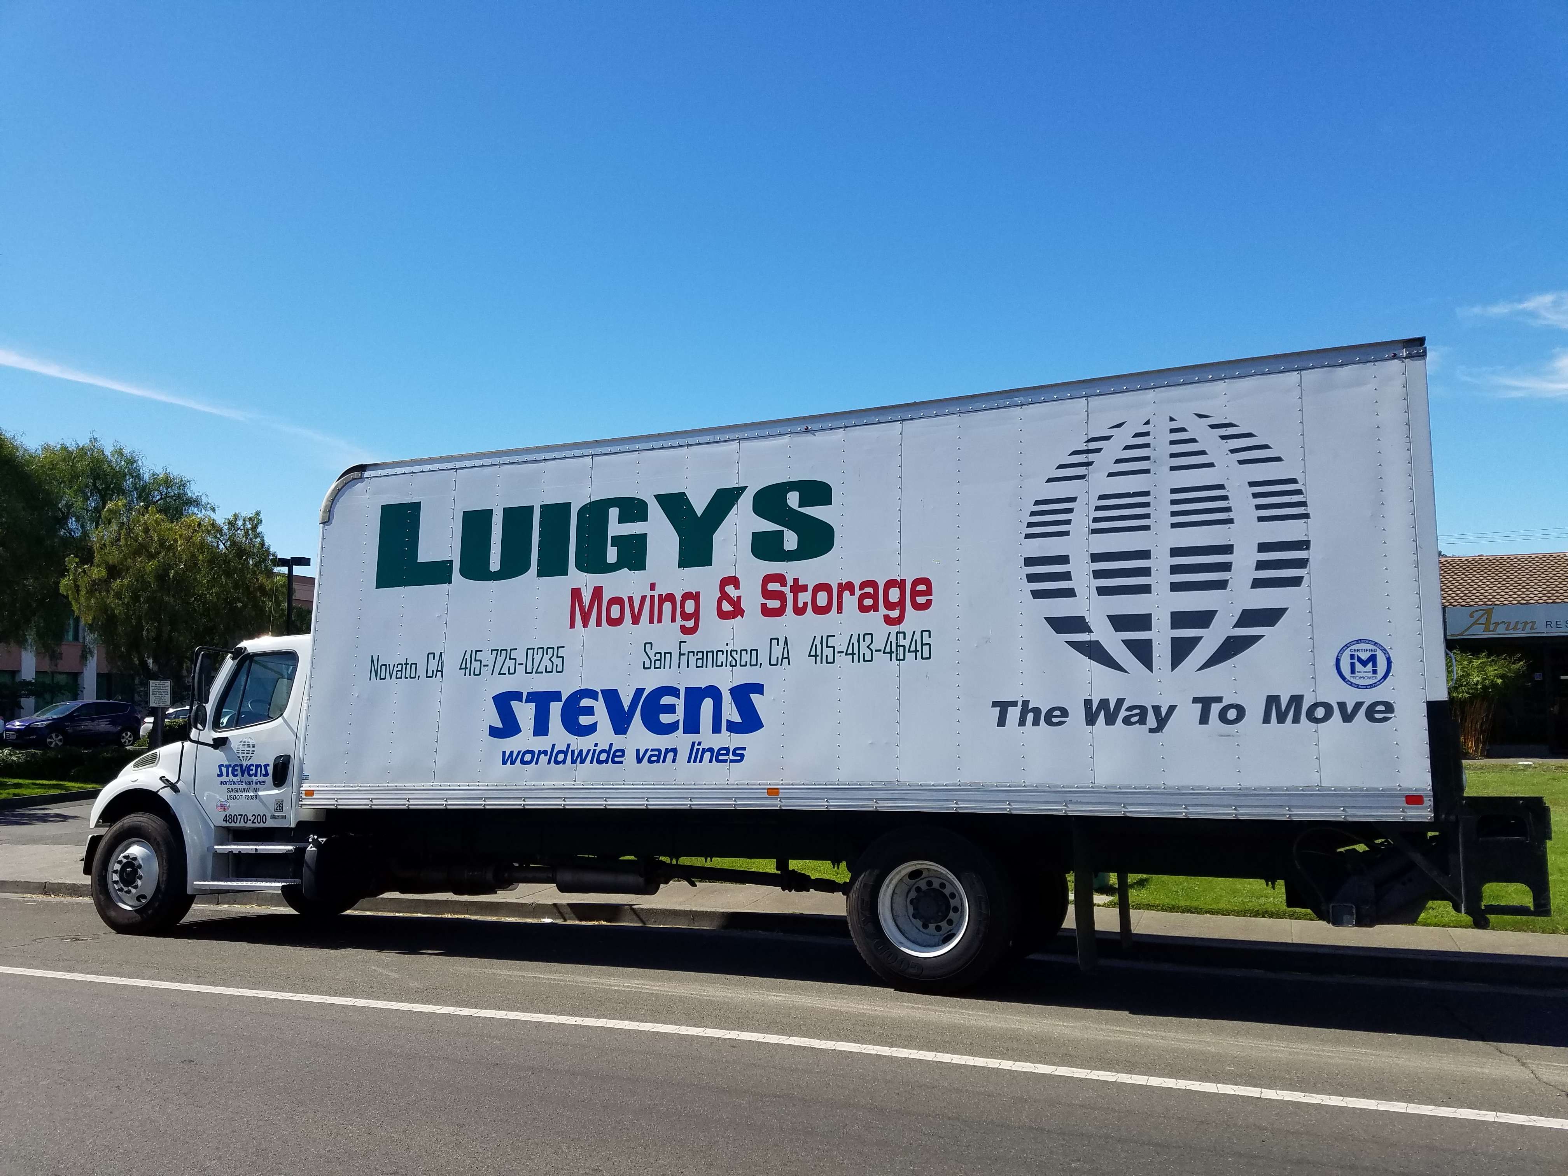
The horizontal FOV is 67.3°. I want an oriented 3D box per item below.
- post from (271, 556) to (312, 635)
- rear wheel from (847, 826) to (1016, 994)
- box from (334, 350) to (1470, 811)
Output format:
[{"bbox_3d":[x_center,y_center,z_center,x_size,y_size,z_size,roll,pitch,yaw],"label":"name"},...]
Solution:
[{"bbox_3d":[-15.017,2.042,35.695,1.300,6.100,0.500,-4,-7,30],"label":"post"},{"bbox_3d":[0.931,2.043,7.521,1.020,1.020,0.300,-3,-12,22],"label":"rear wheel"},{"bbox_3d":[0.382,0.379,9.237,8.040,2.740,2.570,-3,-12,22],"label":"box"}]

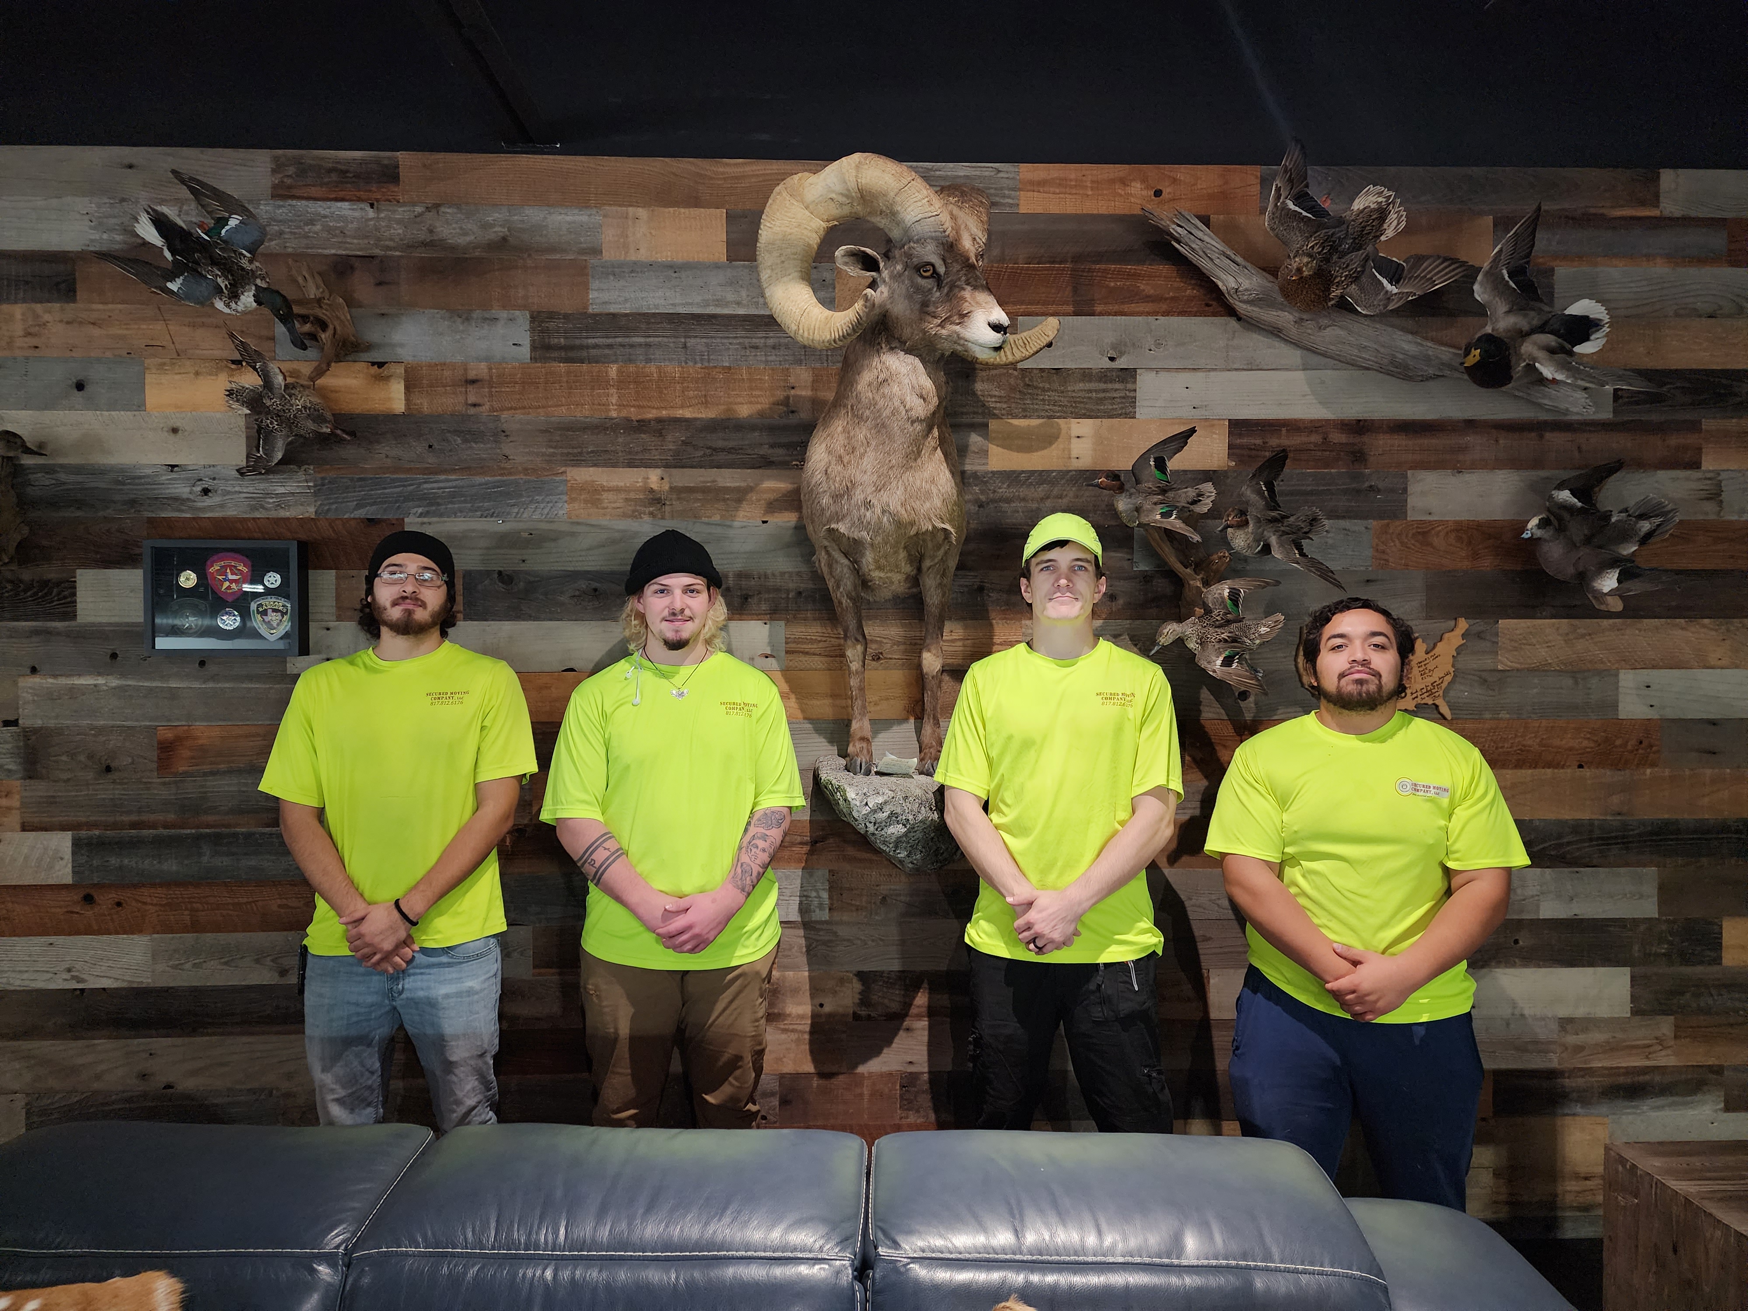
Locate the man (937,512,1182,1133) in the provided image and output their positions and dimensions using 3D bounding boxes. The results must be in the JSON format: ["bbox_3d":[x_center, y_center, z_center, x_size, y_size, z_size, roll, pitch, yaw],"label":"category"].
[{"bbox_3d":[0.392,0.621,2.488,0.520,1.850,0.350,0,1,0],"label":"man"}]

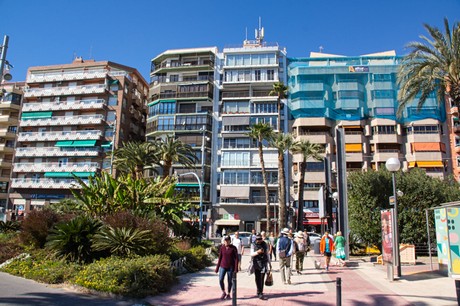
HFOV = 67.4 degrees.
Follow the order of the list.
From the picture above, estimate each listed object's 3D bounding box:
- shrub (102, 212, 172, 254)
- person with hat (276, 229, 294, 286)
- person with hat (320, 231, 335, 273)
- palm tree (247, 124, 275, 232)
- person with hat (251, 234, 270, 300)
[{"bbox_3d":[-3.454,3.235,13.101,2.400,2.050,2.000,1,-12,0],"label":"shrub"},{"bbox_3d":[1.901,3.502,11.722,0.600,1.830,0.400,2,-12,-3],"label":"person with hat"},{"bbox_3d":[4.284,4.376,15.131,0.580,1.710,0.400,1,-12,0],"label":"person with hat"},{"bbox_3d":[3.560,3.322,40.218,3.200,14.350,3.100,1,-12,0],"label":"palm tree"},{"bbox_3d":[0.813,3.000,9.184,0.560,1.680,0.450,2,-12,-3],"label":"person with hat"}]

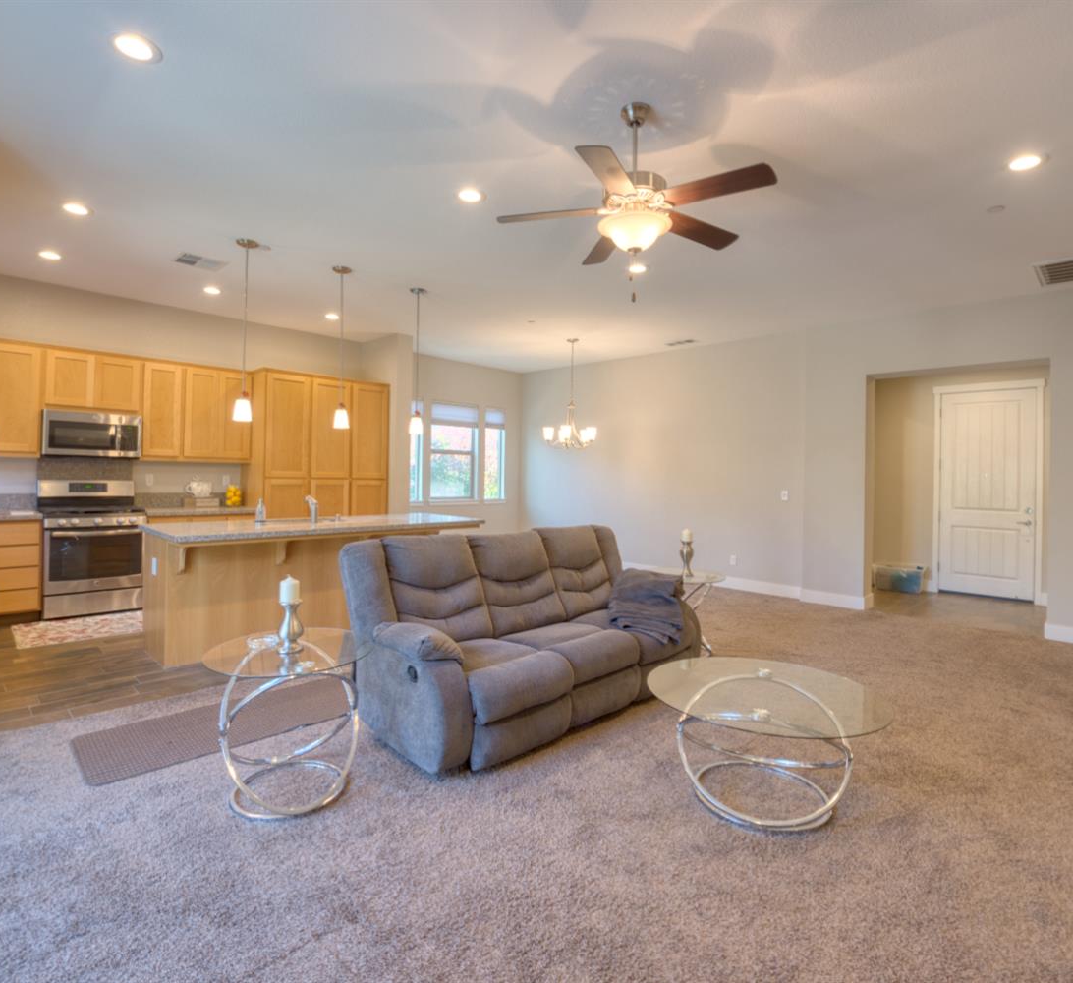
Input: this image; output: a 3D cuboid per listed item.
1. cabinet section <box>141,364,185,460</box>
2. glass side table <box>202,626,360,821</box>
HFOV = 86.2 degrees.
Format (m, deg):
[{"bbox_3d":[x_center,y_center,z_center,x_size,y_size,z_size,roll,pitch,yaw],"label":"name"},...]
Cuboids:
[{"bbox_3d":[-4.034,-0.844,6.130,0.330,1.020,0.385,2,2,44],"label":"cabinet section"},{"bbox_3d":[-1.002,0.942,2.347,0.650,0.590,0.650,1,1,0],"label":"glass side table"}]

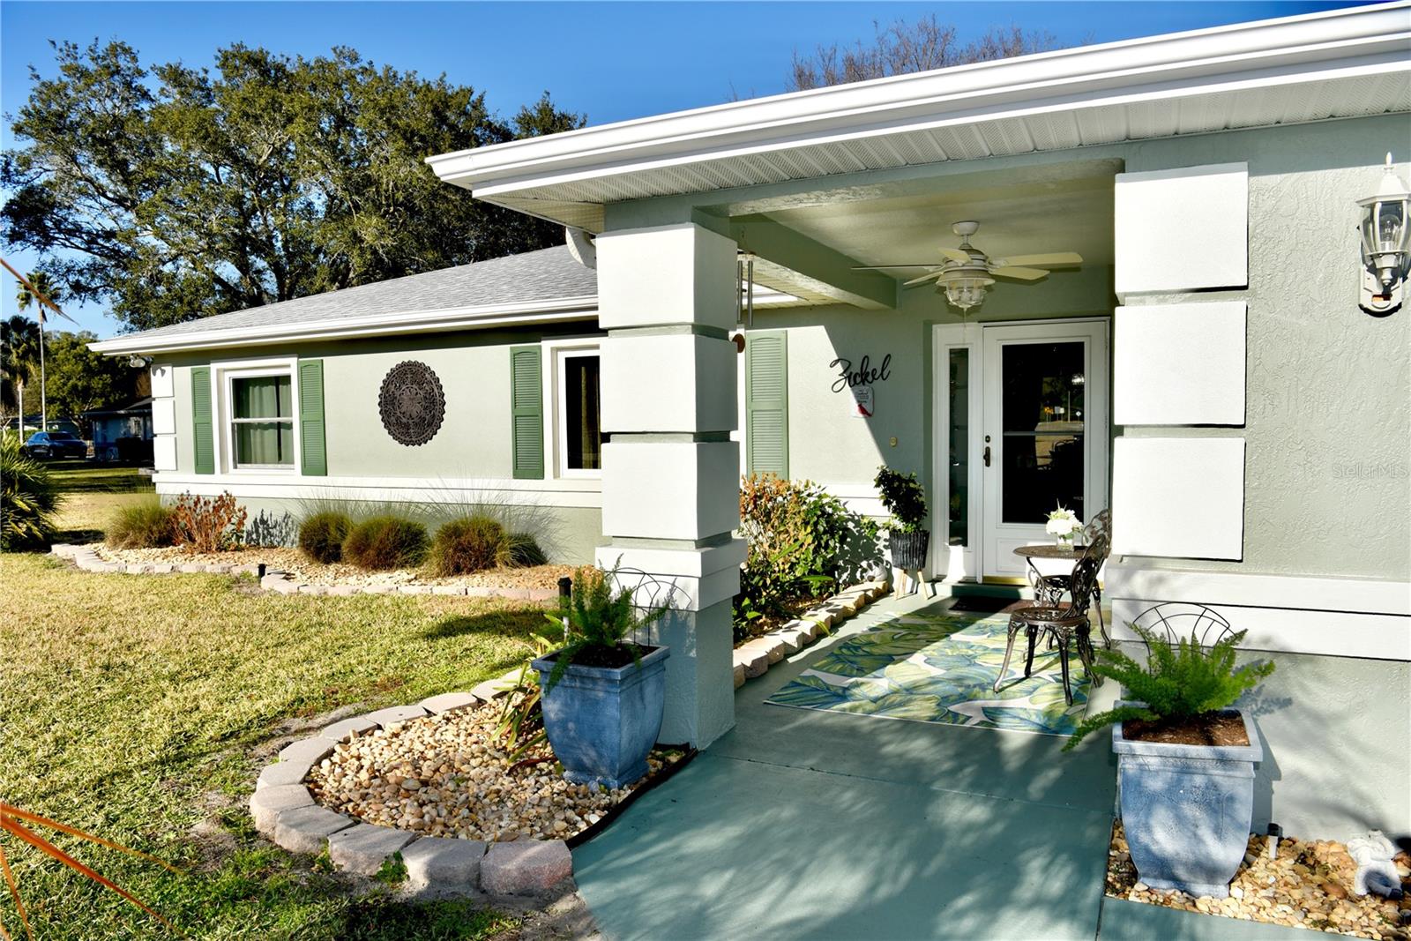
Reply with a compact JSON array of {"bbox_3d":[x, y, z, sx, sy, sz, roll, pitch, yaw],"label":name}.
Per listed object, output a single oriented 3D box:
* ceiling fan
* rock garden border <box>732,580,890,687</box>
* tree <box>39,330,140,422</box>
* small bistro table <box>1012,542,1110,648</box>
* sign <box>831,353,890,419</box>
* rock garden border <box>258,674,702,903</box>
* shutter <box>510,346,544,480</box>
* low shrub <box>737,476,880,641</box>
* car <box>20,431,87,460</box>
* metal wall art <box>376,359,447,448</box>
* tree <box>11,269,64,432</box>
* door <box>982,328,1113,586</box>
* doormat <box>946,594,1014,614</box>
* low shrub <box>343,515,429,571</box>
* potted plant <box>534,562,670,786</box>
[{"bbox_3d":[1.490,-1.194,5.405,1.300,0.511,1.300,1,3,25],"label":"ceiling fan"},{"bbox_3d":[0.713,1.037,6.183,0.290,0.120,3.381,1,3,25],"label":"rock garden border"},{"bbox_3d":[-39.711,-4.965,61.000,6.400,8.200,6.400,-2,3,-35],"label":"tree"},{"bbox_3d":[2.048,0.789,5.377,0.580,0.654,0.580,1,3,25],"label":"small bistro table"},{"bbox_3d":[1.298,-0.705,7.872,0.517,0.552,0.030,1,3,24],"label":"sign"},{"bbox_3d":[-0.862,1.217,3.946,1.766,0.140,2.001,1,3,25],"label":"rock garden border"},{"bbox_3d":[-1.725,-0.557,9.157,0.375,1.290,0.040,1,3,25],"label":"shutter"},{"bbox_3d":[0.642,0.539,6.891,1.140,0.969,1.425,1,3,25],"label":"low shrub"},{"bbox_3d":[-39.378,-1.549,57.000,1.850,1.580,4.600,-1,3,-10],"label":"car"},{"bbox_3d":[-3.115,-0.711,9.967,0.910,0.910,0.040,1,3,26],"label":"metal wall art"},{"bbox_3d":[-44.557,-7.194,63.000,3.000,12.400,3.000,-2,3,-35],"label":"tree"},{"bbox_3d":[2.684,-0.140,7.447,0.954,2.067,0.060,1,3,25],"label":"door"},{"bbox_3d":[2.288,1.028,6.984,0.856,0.020,0.545,1,3,25],"label":"doormat"},{"bbox_3d":[-3.201,0.723,9.420,0.820,0.550,0.780,1,3,24],"label":"low shrub"},{"bbox_3d":[-0.422,0.815,3.865,0.420,0.870,0.430,1,3,24],"label":"potted plant"}]

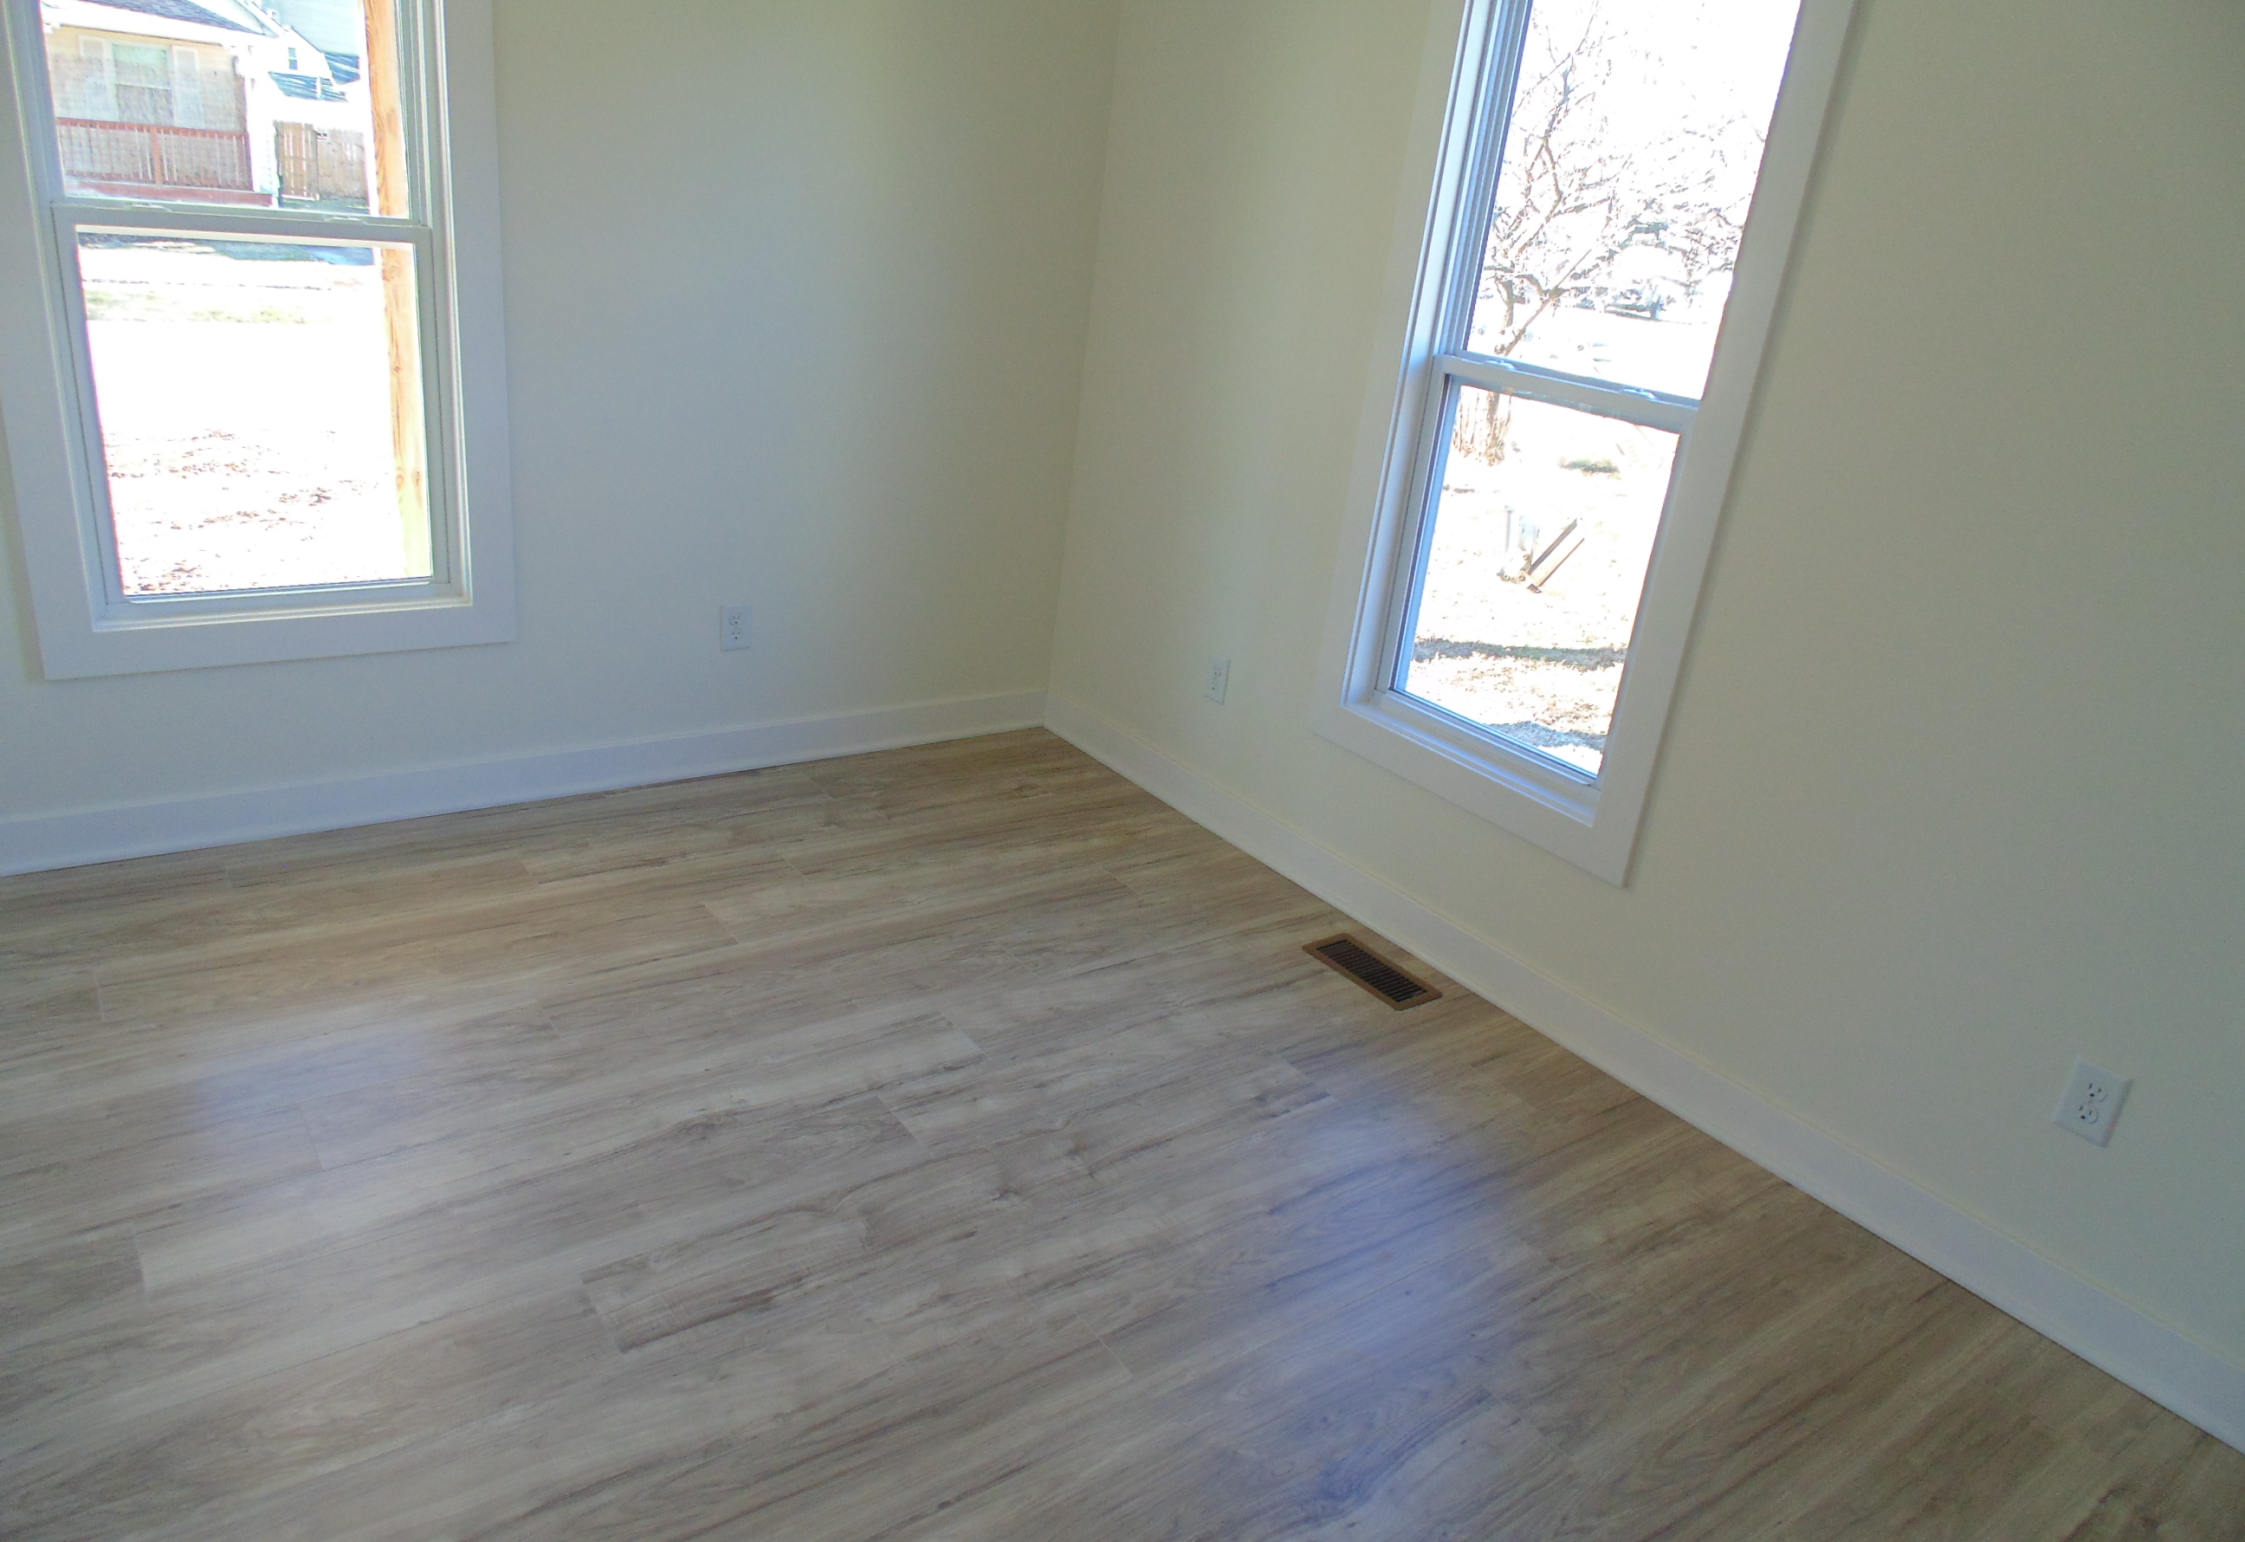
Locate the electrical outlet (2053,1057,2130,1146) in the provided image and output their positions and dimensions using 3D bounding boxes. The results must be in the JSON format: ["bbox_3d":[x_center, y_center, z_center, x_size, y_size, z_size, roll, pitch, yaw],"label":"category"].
[{"bbox_3d":[1.410,0.482,2.076,0.008,0.116,0.072,-10,27,-36],"label":"electrical outlet"}]

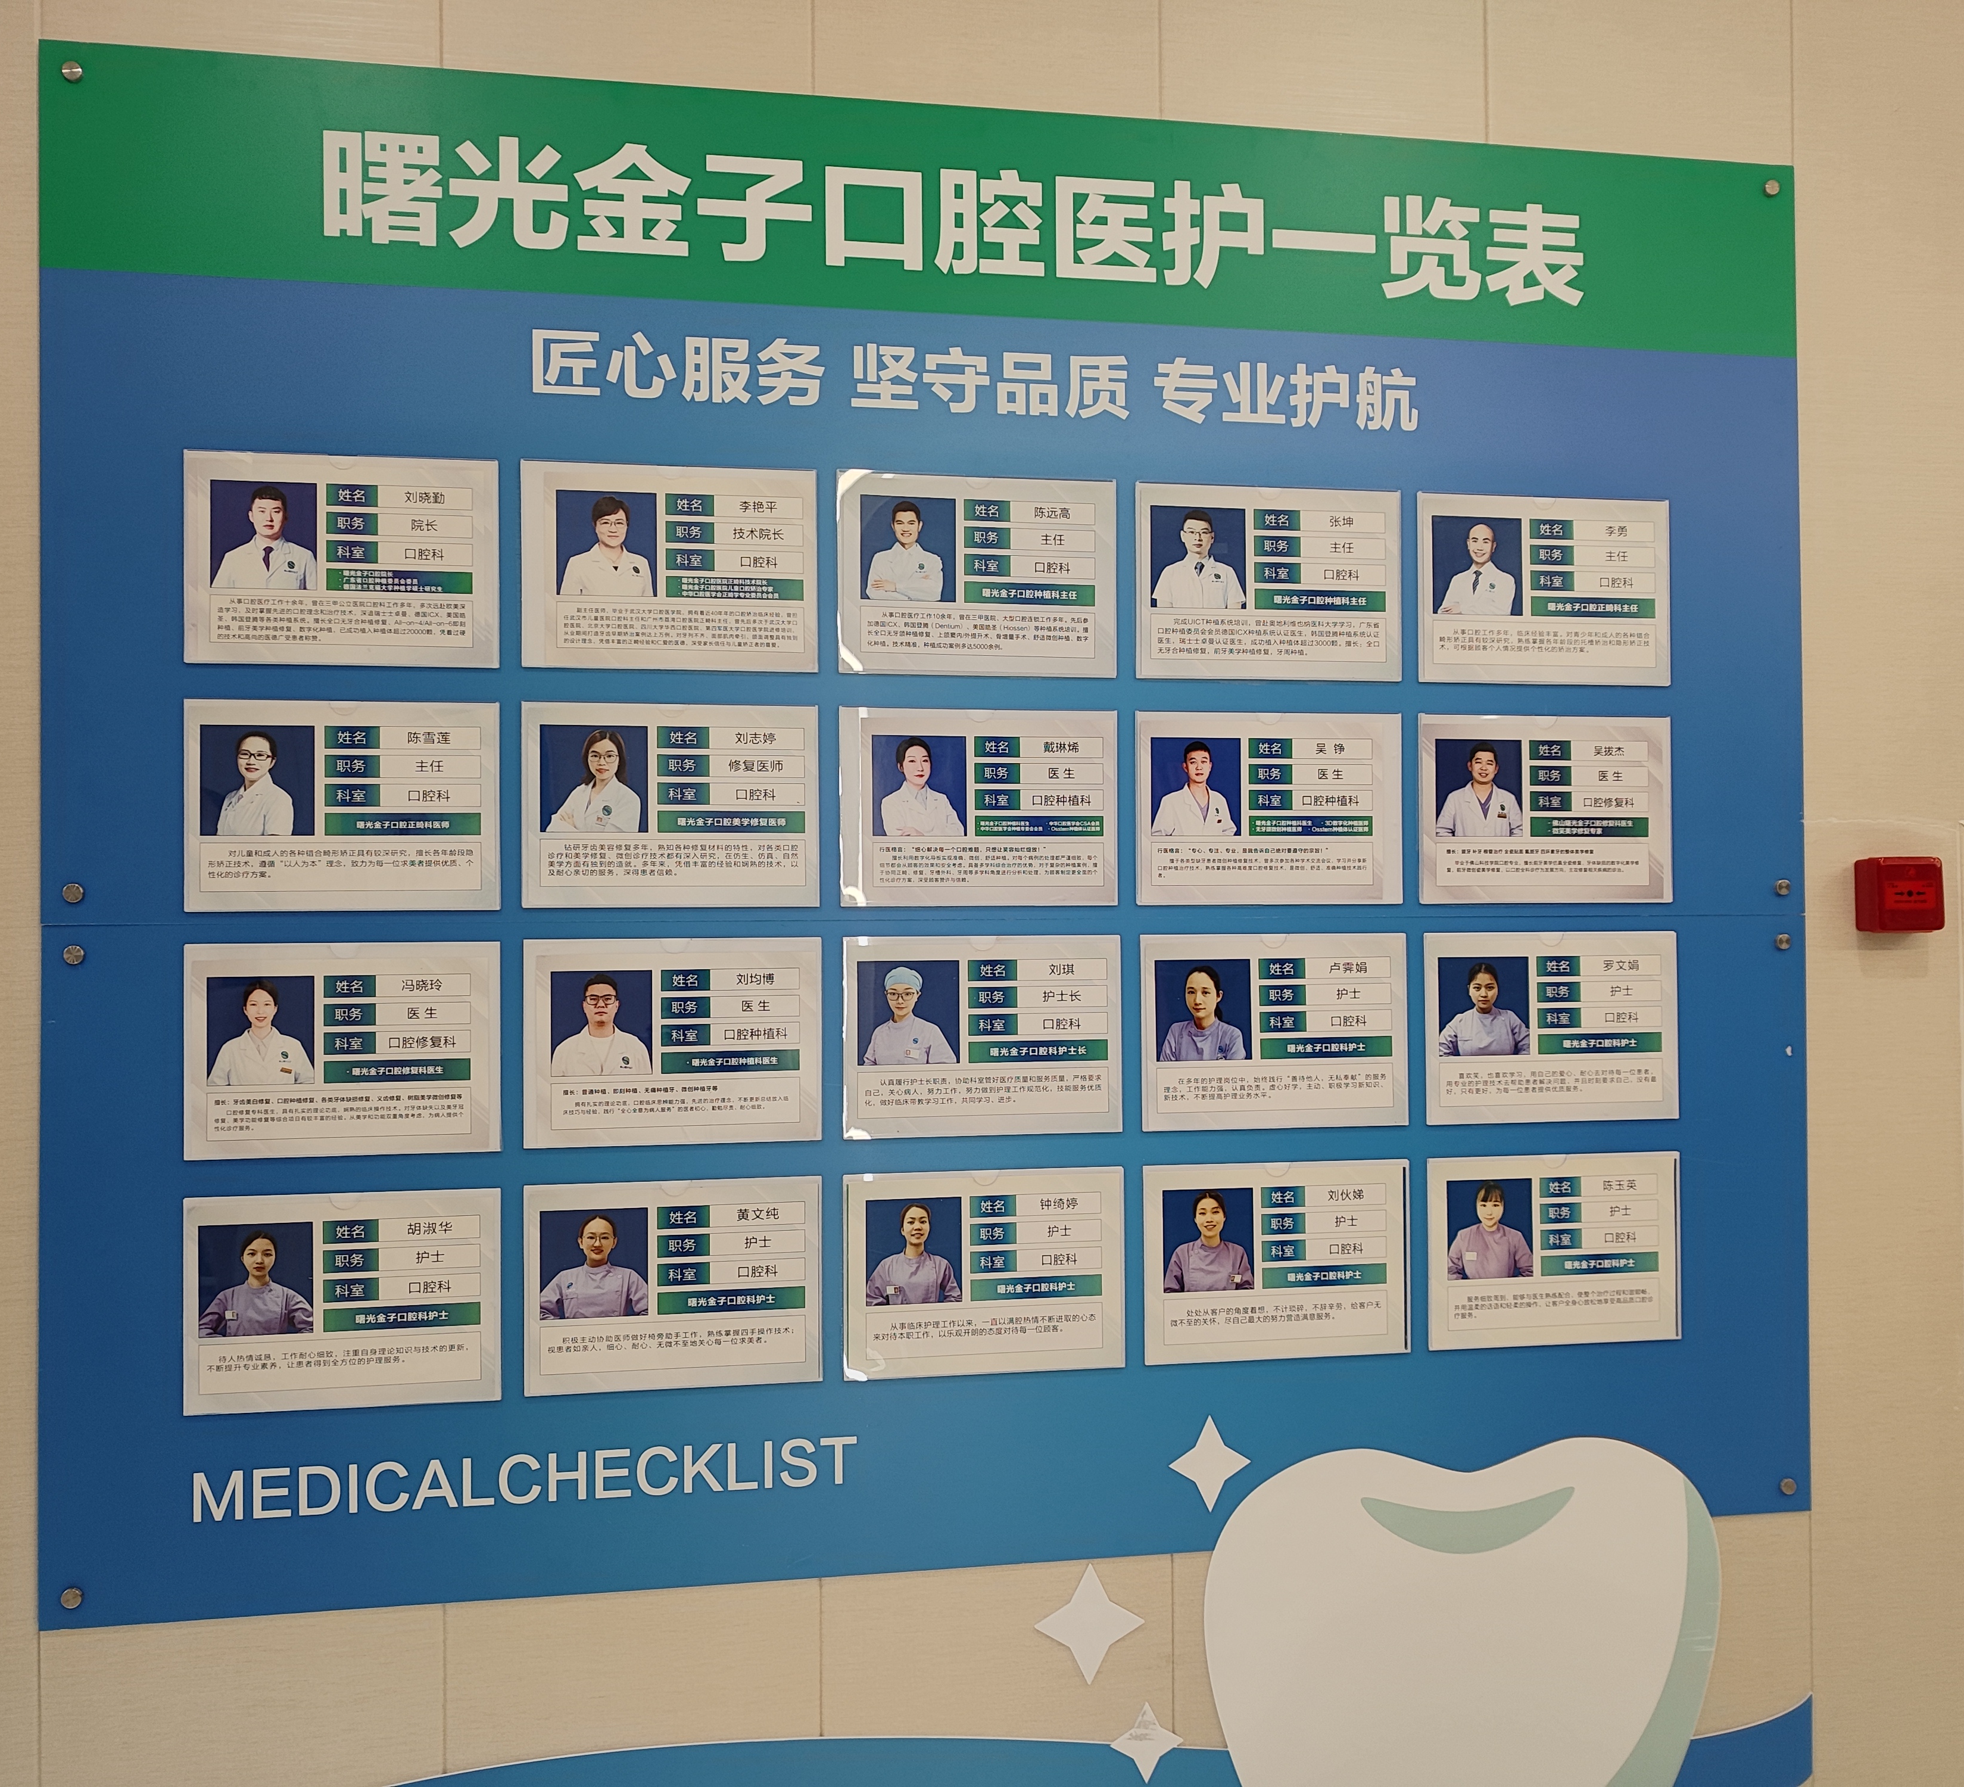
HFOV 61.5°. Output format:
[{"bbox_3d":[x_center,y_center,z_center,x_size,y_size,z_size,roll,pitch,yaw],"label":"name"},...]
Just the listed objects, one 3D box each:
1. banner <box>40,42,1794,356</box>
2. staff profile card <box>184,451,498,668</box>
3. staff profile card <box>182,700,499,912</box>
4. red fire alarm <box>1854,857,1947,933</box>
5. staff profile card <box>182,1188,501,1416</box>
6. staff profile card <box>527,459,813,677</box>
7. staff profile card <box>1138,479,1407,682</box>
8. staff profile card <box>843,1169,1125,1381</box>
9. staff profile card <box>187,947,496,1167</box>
[{"bbox_3d":[0.011,-0.751,1.821,1.948,0.231,0.010,0,-1,-9],"label":"banner"},{"bbox_3d":[-0.658,-0.343,1.706,0.309,0.217,0.008,0,-1,-9],"label":"staff profile card"},{"bbox_3d":[-0.656,-0.089,1.702,0.310,0.216,0.008,0,-1,-9],"label":"staff profile card"},{"bbox_3d":[1.090,0.002,1.961,0.084,0.083,0.040,0,-1,-9],"label":"red fire alarm"},{"bbox_3d":[-0.645,0.413,1.677,0.306,0.215,0.008,0,-1,-9],"label":"staff profile card"},{"bbox_3d":[-0.330,-0.346,1.758,0.309,0.218,0.008,0,-1,-9],"label":"staff profile card"},{"bbox_3d":[0.325,-0.348,1.861,0.309,0.217,0.008,0,-1,-9],"label":"staff profile card"},{"bbox_3d":[0.004,0.408,1.779,0.306,0.215,0.008,0,-1,-9],"label":"staff profile card"},{"bbox_3d":[-0.647,0.159,1.680,0.306,0.215,0.008,0,-1,-9],"label":"staff profile card"}]

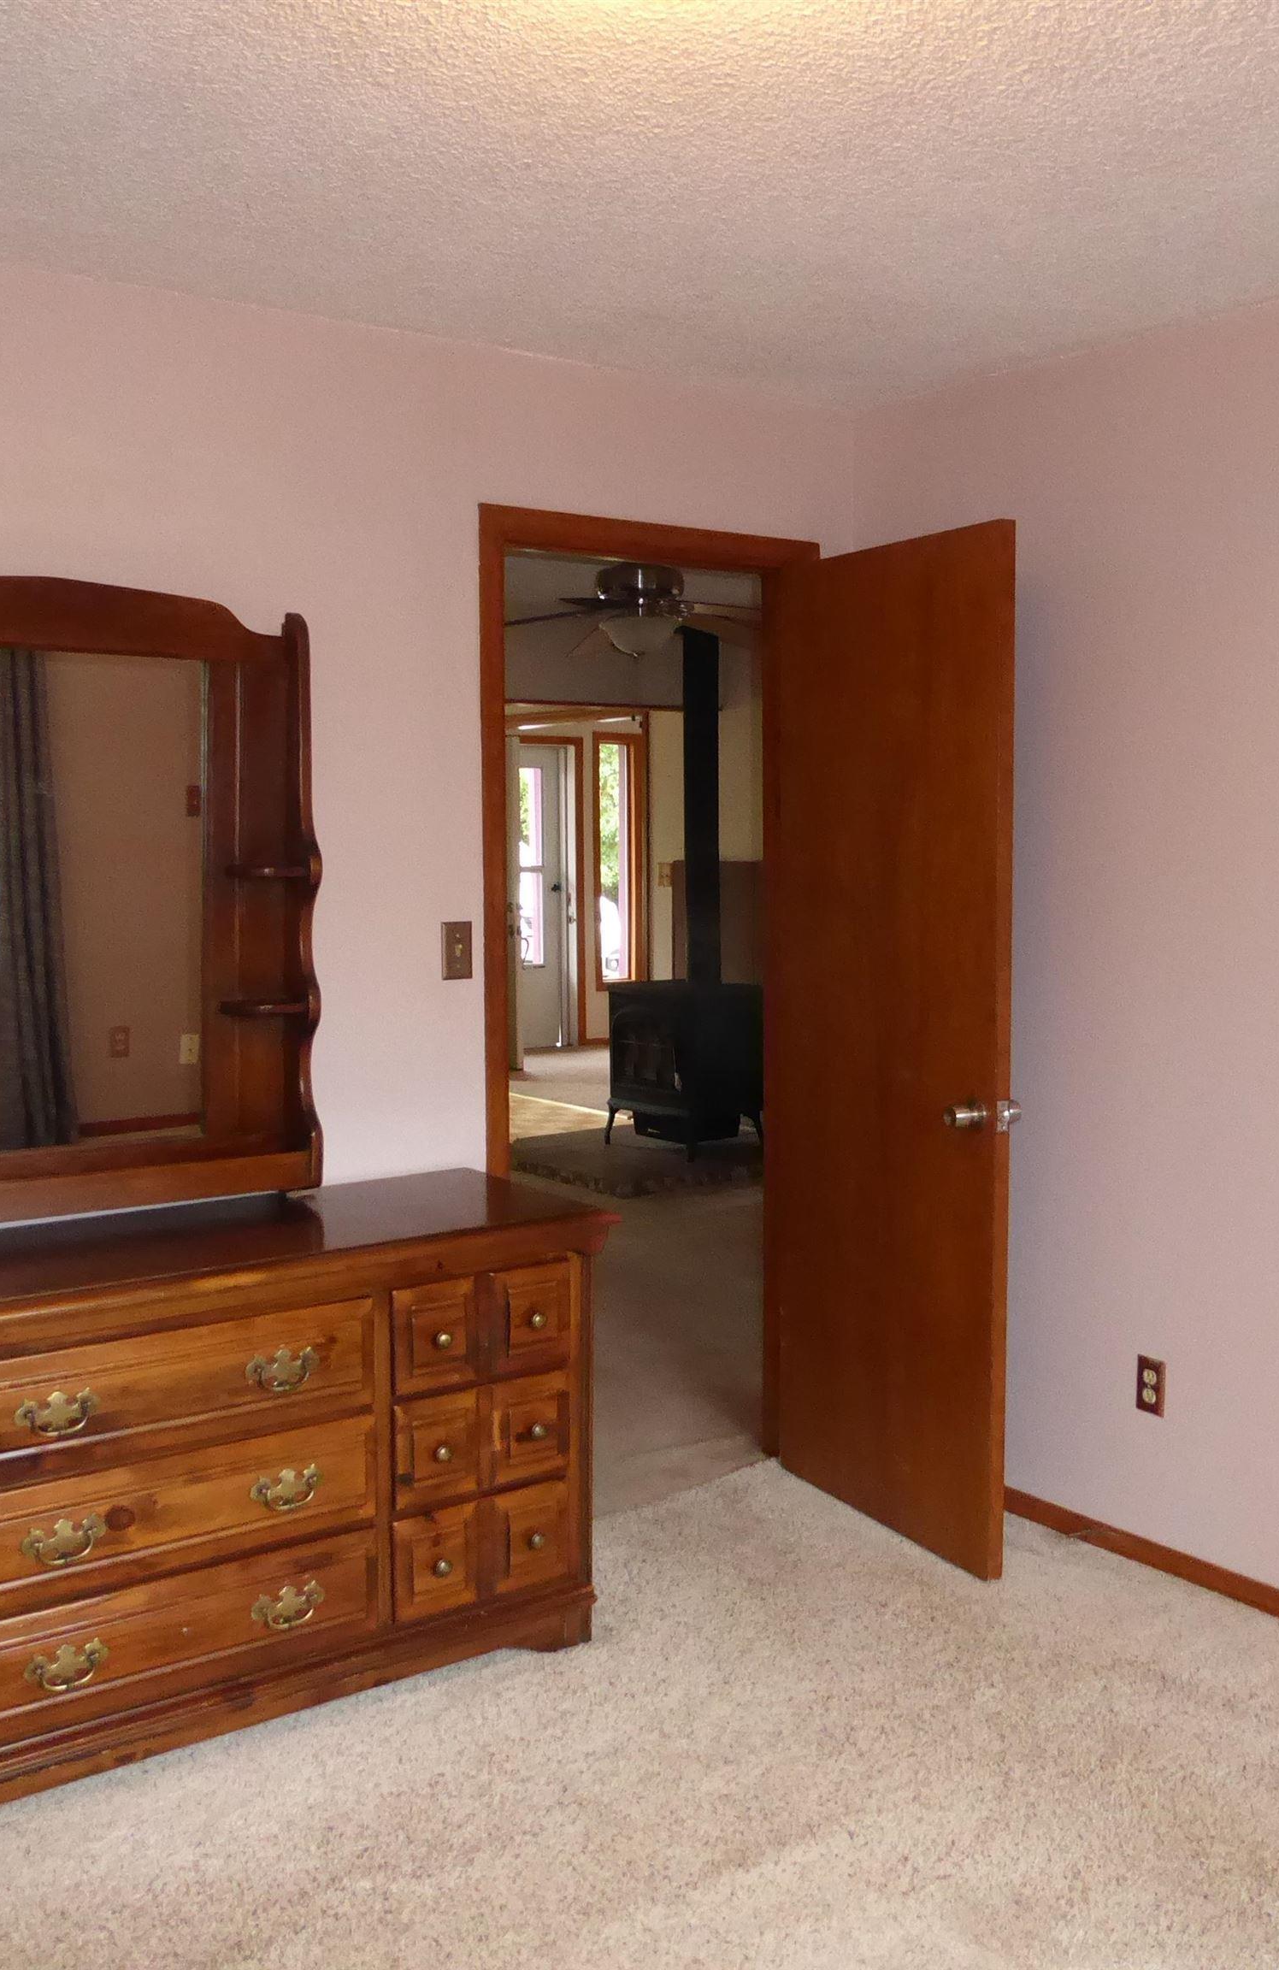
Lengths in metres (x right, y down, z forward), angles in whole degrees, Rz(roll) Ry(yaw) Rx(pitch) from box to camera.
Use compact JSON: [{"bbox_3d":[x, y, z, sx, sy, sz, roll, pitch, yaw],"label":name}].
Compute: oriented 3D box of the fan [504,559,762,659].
[{"bbox_3d":[0.003,-1.285,5.994,1.250,0.420,1.250,-5,7,-38],"label":"fan"}]

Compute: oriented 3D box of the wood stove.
[{"bbox_3d":[0.222,-0.401,7.704,0.550,2.195,0.600,-5,7,-38],"label":"wood stove"}]

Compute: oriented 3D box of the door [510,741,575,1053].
[{"bbox_3d":[-0.826,-0.560,11.669,0.880,1.950,0.060,-5,7,-38],"label":"door"}]

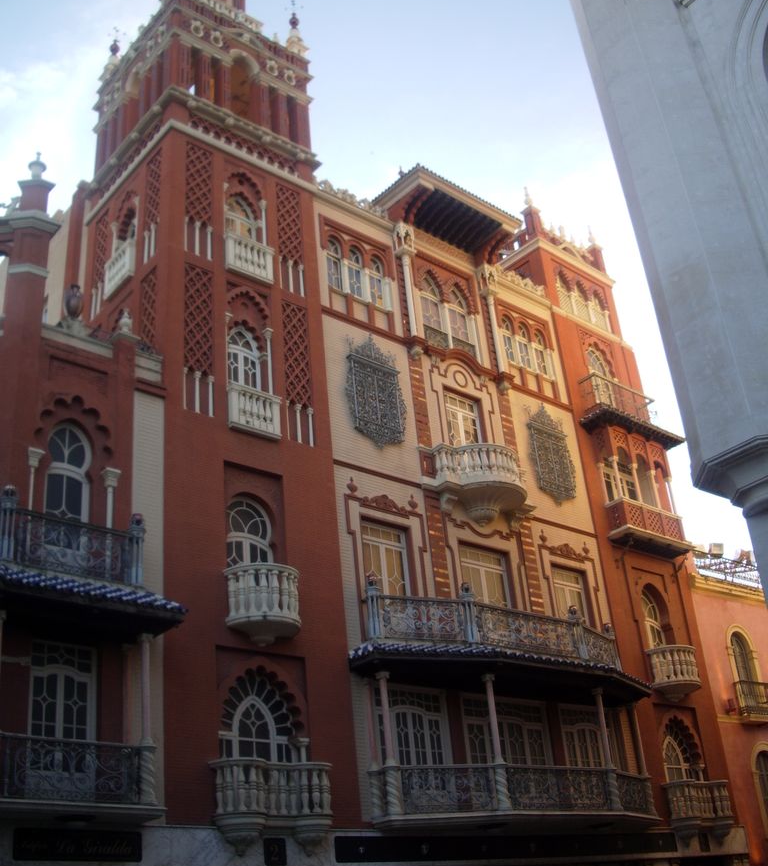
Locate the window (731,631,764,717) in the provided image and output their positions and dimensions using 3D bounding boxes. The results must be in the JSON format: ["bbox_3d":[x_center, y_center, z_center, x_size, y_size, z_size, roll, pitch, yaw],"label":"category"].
[{"bbox_3d":[11.111,7.380,31.829,1.300,2.630,0.300,18,-35,-38],"label":"window"}]

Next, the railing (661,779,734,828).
[{"bbox_3d":[8.477,9.794,27.332,2.512,1.010,0.570,18,-35,-39],"label":"railing"}]

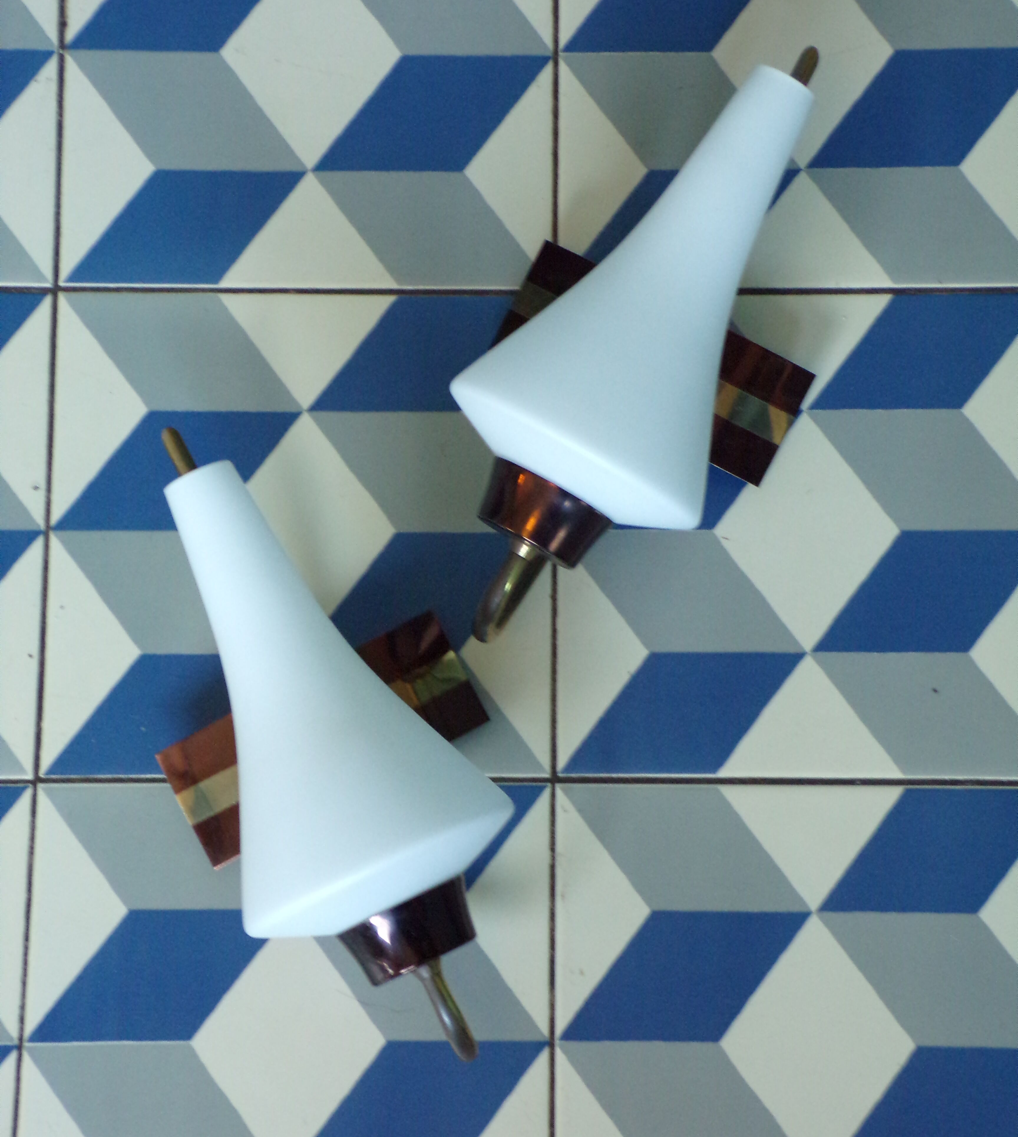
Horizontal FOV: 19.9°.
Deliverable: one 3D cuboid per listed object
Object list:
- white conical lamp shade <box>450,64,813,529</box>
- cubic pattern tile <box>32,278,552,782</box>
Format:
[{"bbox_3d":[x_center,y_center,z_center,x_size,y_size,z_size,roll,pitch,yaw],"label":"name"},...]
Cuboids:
[{"bbox_3d":[0.060,-0.105,1.084,0.106,0.106,0.180,29,87,7],"label":"white conical lamp shade"},{"bbox_3d":[-0.083,-0.015,1.162,0.200,0.010,0.200,0,78,1],"label":"cubic pattern tile"}]

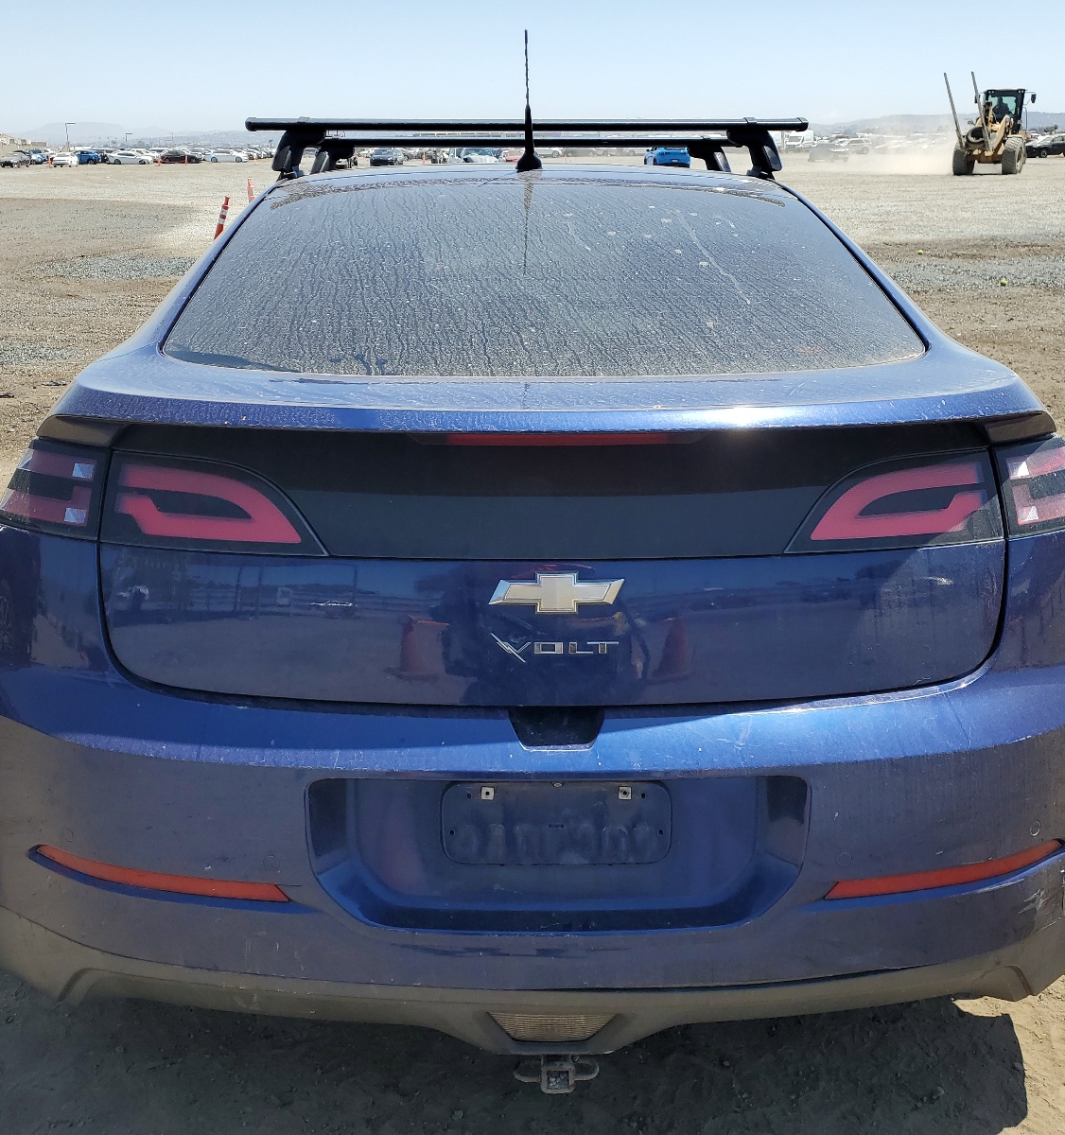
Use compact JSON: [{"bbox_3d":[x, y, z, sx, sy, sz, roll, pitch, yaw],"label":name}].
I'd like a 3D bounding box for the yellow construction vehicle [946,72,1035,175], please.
[{"bbox_3d":[19.336,-18.314,47.046,2.750,3.850,6.400,11,23,27],"label":"yellow construction vehicle"}]

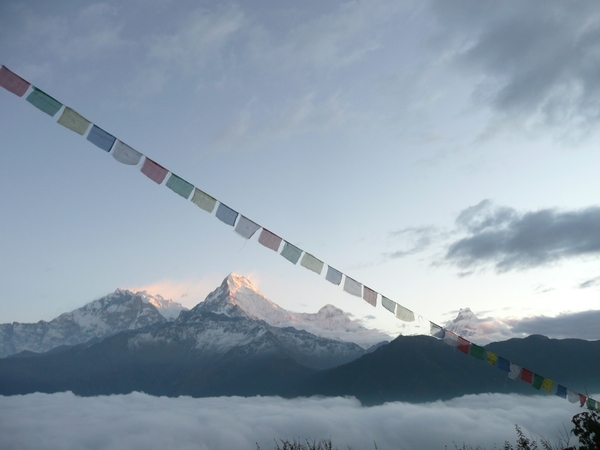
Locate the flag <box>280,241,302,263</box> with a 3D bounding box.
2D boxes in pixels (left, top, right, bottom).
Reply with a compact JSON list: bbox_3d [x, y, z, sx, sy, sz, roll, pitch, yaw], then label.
[{"bbox_3d":[-0.098,0.285,5.036,0.243,0.167,0.020,31,-32,-23],"label":"flag"}]

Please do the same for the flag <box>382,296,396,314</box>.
[{"bbox_3d":[1.029,0.926,5.602,0.236,0.169,0.025,30,-42,-22],"label":"flag"}]

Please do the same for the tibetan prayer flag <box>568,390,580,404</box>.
[{"bbox_3d":[3.988,2.514,7.079,0.244,0.159,0.025,26,-32,-24],"label":"tibetan prayer flag"}]

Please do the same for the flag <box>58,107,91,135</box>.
[{"bbox_3d":[-1.933,-0.886,4.156,0.240,0.161,0.020,34,-33,-21],"label":"flag"}]

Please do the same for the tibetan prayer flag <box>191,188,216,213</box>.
[{"bbox_3d":[-0.923,-0.236,4.639,0.235,0.151,0.020,33,-32,-21],"label":"tibetan prayer flag"}]

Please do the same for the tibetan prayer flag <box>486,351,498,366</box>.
[{"bbox_3d":[2.505,1.743,6.356,0.228,0.149,0.020,29,-31,-24],"label":"tibetan prayer flag"}]

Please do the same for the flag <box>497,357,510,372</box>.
[{"bbox_3d":[2.723,1.859,6.468,0.253,0.150,0.020,26,-29,-26],"label":"flag"}]

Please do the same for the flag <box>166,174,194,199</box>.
[{"bbox_3d":[-1.141,-0.368,4.615,0.247,0.169,0.025,33,-43,-21],"label":"flag"}]

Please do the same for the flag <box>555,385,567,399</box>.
[{"bbox_3d":[3.767,2.399,6.972,0.225,0.159,0.025,26,-32,-24],"label":"flag"}]

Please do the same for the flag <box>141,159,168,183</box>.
[{"bbox_3d":[-1.358,-0.499,4.519,0.245,0.169,0.025,33,-43,-21],"label":"flag"}]

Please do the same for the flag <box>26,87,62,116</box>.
[{"bbox_3d":[-2.186,-1.048,4.139,0.257,0.169,0.025,34,-43,-20],"label":"flag"}]

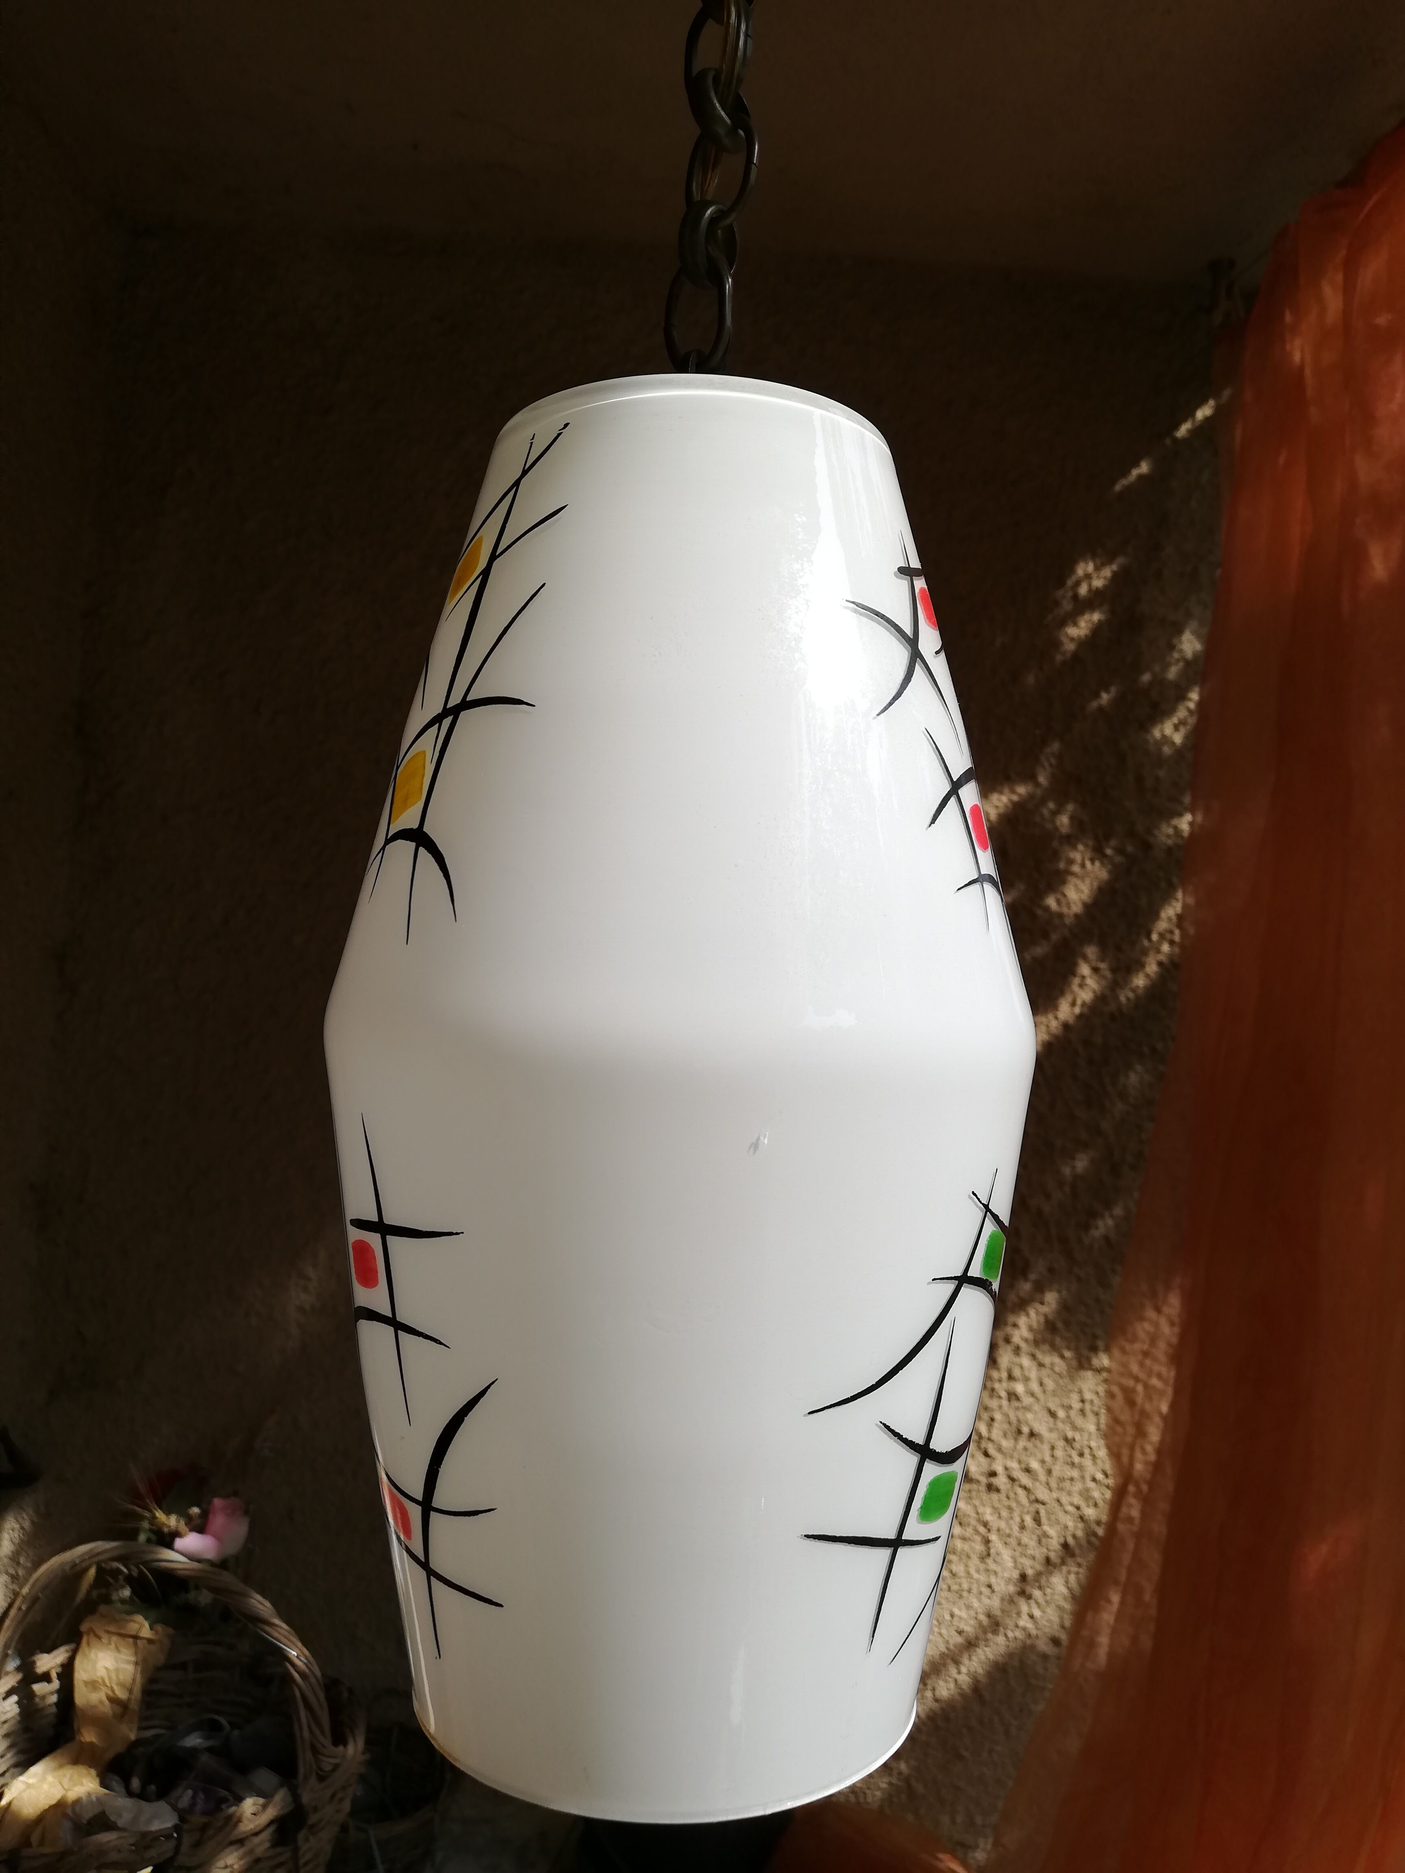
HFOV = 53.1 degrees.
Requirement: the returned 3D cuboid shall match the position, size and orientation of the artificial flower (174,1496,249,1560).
[{"bbox_3d":[-0.436,0.527,1.250,0.066,0.056,0.060,0,-3,18],"label":"artificial flower"}]

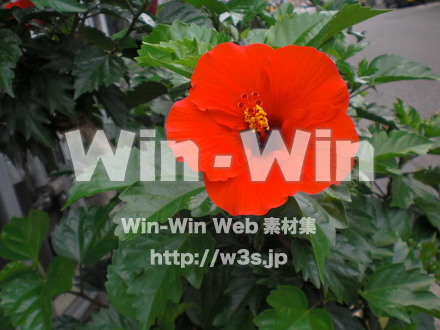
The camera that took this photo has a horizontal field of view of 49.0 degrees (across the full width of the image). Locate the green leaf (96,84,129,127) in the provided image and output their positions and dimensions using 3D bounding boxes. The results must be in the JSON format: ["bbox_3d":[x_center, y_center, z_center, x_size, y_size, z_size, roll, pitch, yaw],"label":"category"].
[{"bbox_3d":[-0.117,-0.064,0.530,0.033,0.054,0.014,-34,-5,-37],"label":"green leaf"}]

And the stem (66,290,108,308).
[{"bbox_3d":[-0.126,0.128,0.460,0.046,0.005,0.005,23,60,-9],"label":"stem"}]

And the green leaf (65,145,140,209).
[{"bbox_3d":[-0.087,0.009,0.360,0.063,0.018,0.046,-26,50,-12],"label":"green leaf"}]

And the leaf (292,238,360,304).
[{"bbox_3d":[0.093,0.093,0.420,0.052,0.018,0.062,-21,64,-18],"label":"leaf"}]

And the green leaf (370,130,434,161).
[{"bbox_3d":[0.157,-0.016,0.420,0.056,0.016,0.032,5,43,-9],"label":"green leaf"}]

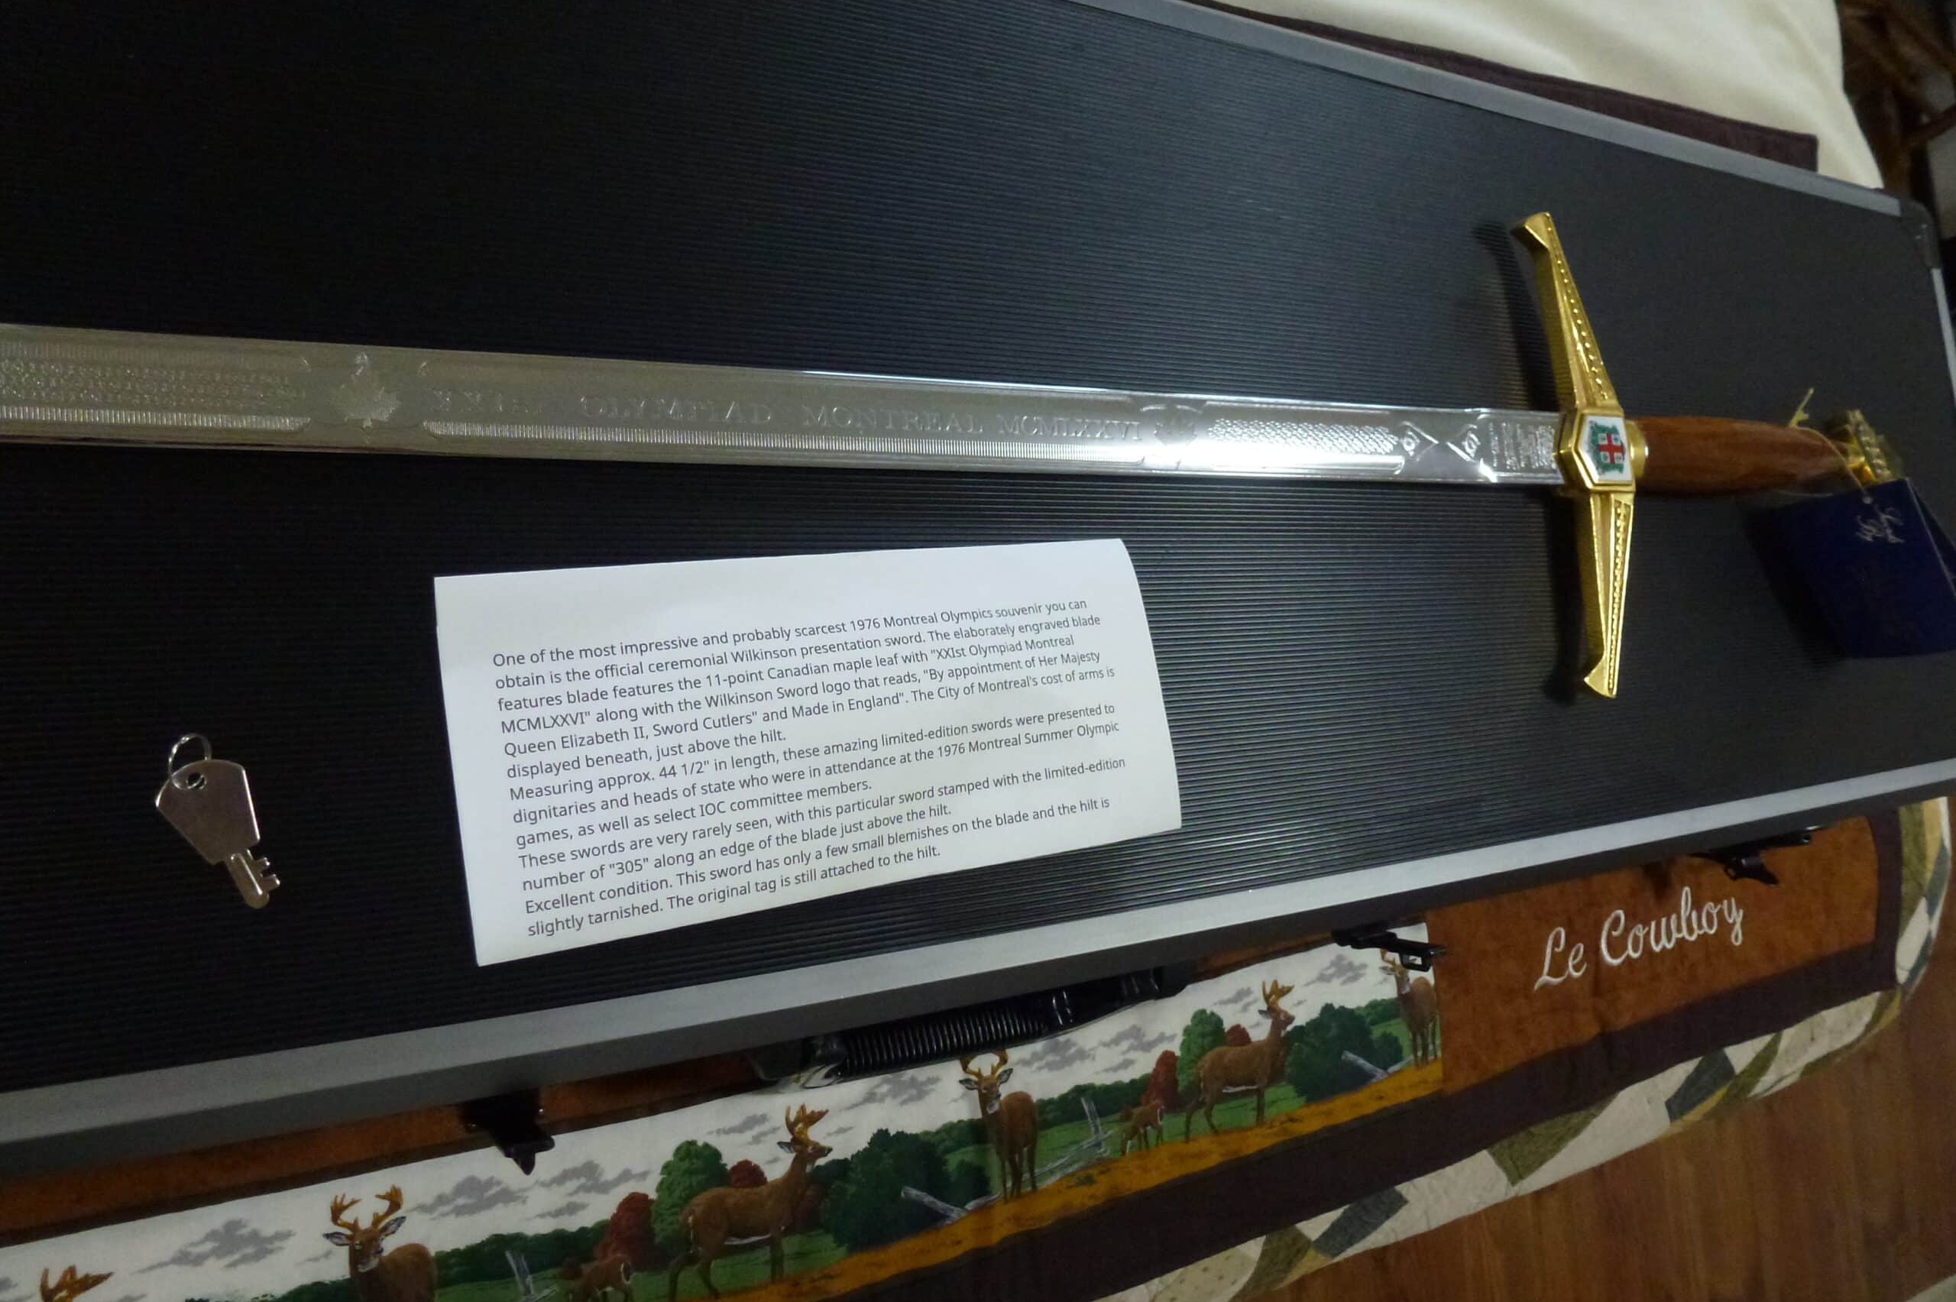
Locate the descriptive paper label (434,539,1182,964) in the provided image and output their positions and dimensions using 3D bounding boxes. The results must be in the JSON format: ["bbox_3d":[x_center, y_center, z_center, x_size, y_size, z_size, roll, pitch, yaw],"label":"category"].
[{"bbox_3d":[-0.035,0.019,0.383,0.215,0.010,0.095,-6,85,-32],"label":"descriptive paper label"}]

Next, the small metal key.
[{"bbox_3d":[-0.168,0.038,0.302,0.018,0.005,0.042,-30,98,-31],"label":"small metal key"}]

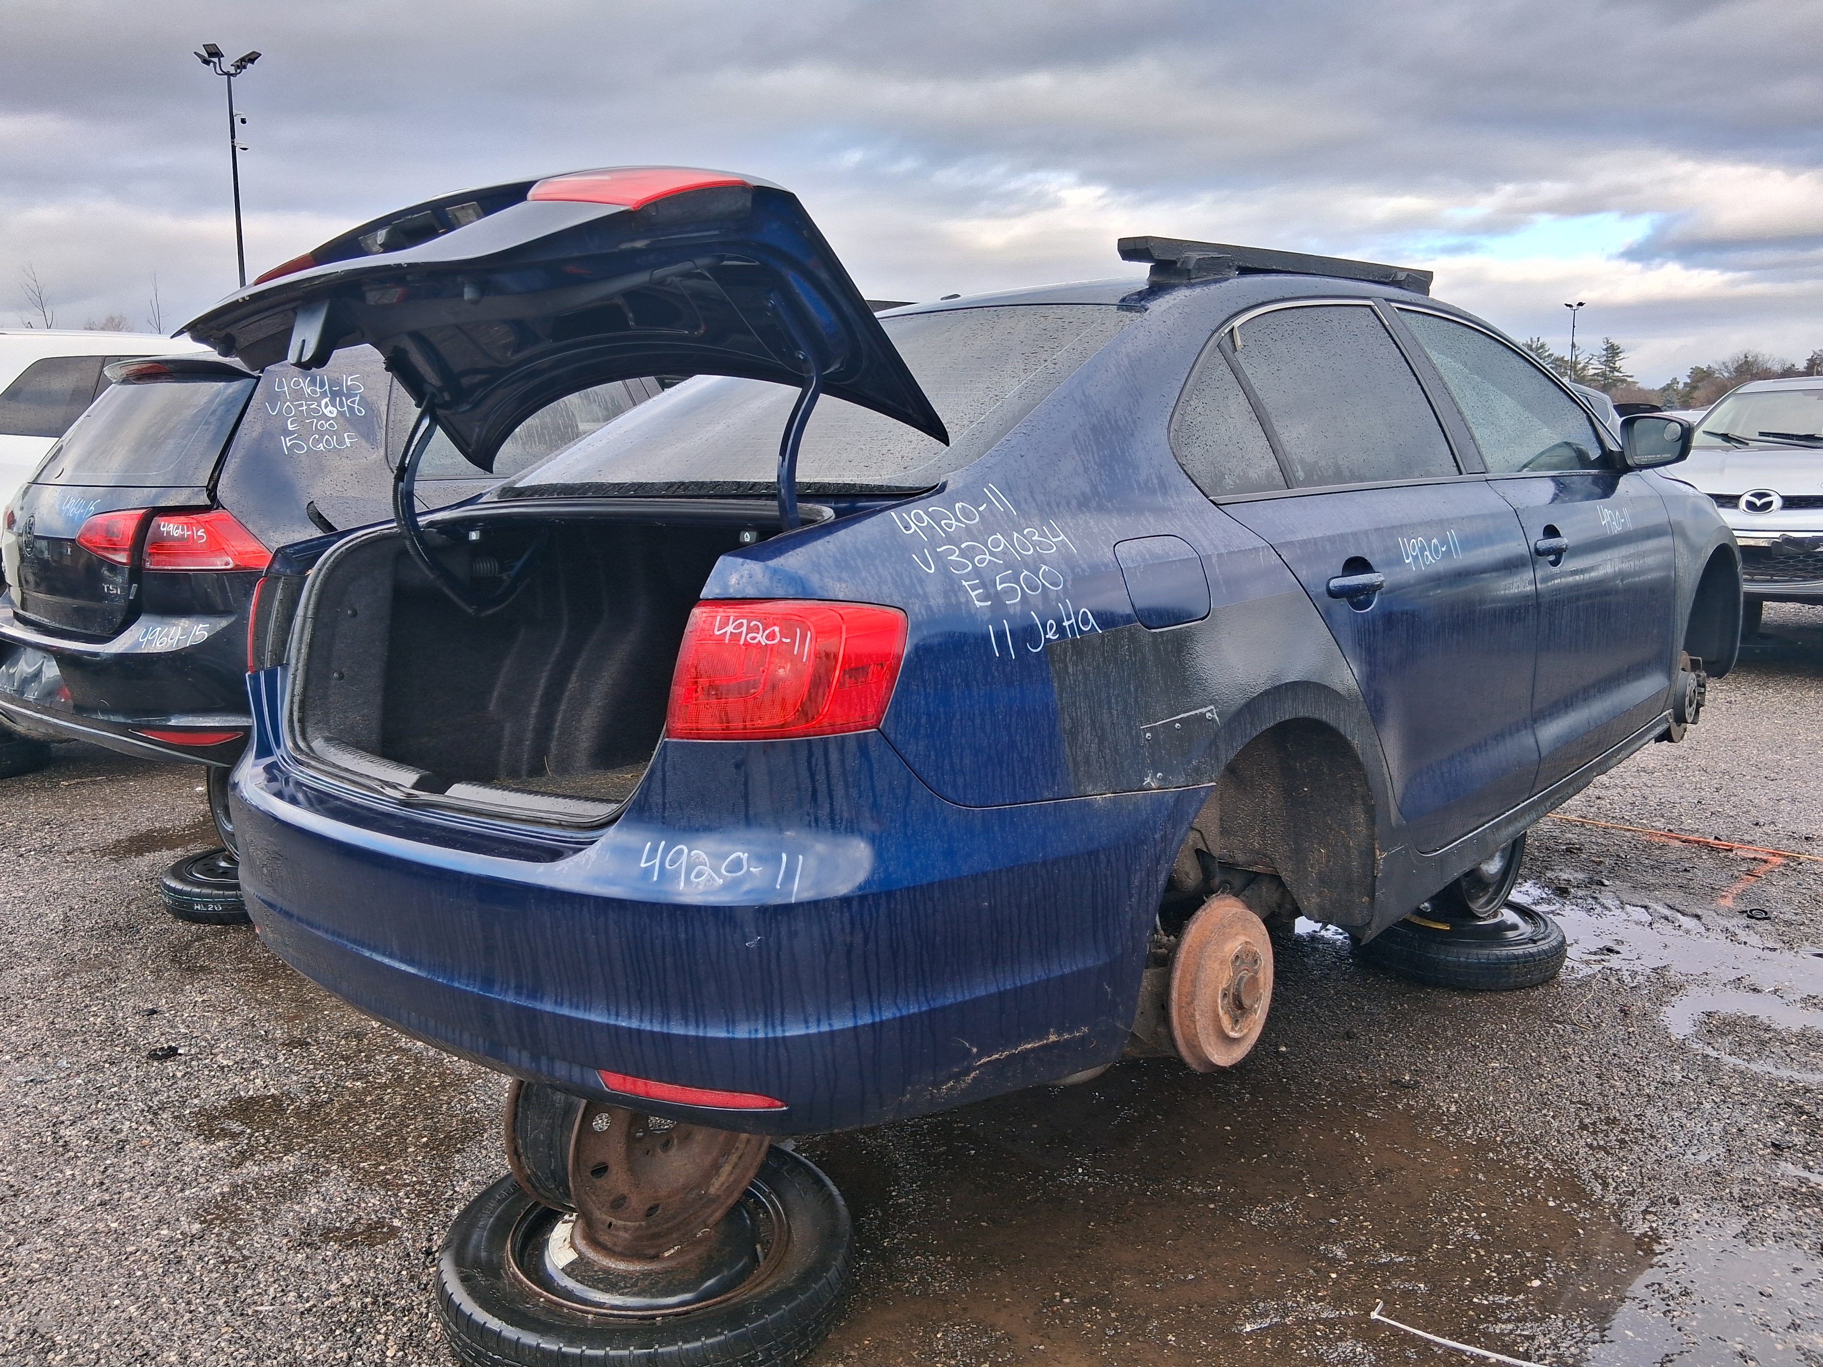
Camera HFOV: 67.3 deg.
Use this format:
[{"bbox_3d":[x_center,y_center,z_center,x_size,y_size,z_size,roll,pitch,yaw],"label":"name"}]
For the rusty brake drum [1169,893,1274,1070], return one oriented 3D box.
[{"bbox_3d":[0.542,0.510,2.286,0.080,0.285,0.285,5,13,43],"label":"rusty brake drum"}]

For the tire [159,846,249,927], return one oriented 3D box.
[{"bbox_3d":[-2.090,0.632,4.390,0.575,0.130,0.575,7,11,42],"label":"tire"}]

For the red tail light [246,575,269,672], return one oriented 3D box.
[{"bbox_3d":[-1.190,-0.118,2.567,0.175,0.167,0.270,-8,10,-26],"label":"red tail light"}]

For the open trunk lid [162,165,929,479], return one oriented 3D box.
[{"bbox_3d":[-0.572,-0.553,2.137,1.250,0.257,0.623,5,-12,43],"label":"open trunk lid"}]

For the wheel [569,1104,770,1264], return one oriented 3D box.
[{"bbox_3d":[-0.384,0.613,2.033,0.155,0.415,0.415,11,14,37],"label":"wheel"}]

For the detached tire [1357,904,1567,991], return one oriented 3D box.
[{"bbox_3d":[1.535,0.725,3.860,0.565,0.120,0.565,0,8,0],"label":"detached tire"}]

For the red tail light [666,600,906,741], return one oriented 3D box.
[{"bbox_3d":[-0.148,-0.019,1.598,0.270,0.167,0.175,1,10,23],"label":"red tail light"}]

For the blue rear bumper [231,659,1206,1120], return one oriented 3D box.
[{"bbox_3d":[-0.496,0.246,2.301,1.770,0.560,0.860,5,13,43],"label":"blue rear bumper"}]

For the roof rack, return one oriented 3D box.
[{"bbox_3d":[0.804,-0.831,2.816,0.080,0.090,1.230,5,13,43],"label":"roof rack"}]

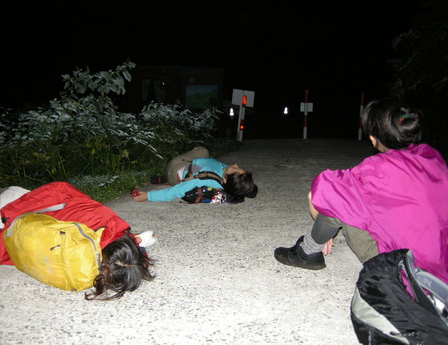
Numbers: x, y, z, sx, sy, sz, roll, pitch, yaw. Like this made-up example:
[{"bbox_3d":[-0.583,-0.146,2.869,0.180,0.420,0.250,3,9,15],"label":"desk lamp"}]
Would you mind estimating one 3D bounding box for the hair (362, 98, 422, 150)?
[{"bbox_3d":[0.722,-0.201,2.050,0.250,0.225,0.190,4,9,44],"label":"hair"}]

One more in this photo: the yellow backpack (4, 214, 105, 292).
[{"bbox_3d":[-0.762,0.350,2.150,0.450,0.310,0.220,9,-20,32],"label":"yellow backpack"}]

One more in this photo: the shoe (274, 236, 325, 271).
[{"bbox_3d":[0.381,0.406,2.380,0.260,0.130,0.100,5,11,15],"label":"shoe"}]

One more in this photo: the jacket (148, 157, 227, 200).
[{"bbox_3d":[-0.266,0.056,3.800,0.520,0.290,0.720,7,11,25],"label":"jacket"}]

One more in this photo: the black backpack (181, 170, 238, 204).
[{"bbox_3d":[-0.122,0.110,3.760,0.460,0.210,0.310,7,11,23],"label":"black backpack"}]

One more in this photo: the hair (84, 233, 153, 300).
[{"bbox_3d":[-0.450,0.404,2.080,0.250,0.210,0.240,6,6,-41],"label":"hair"}]

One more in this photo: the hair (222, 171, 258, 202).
[{"bbox_3d":[0.132,0.112,3.700,0.240,0.220,0.190,20,17,24],"label":"hair"}]

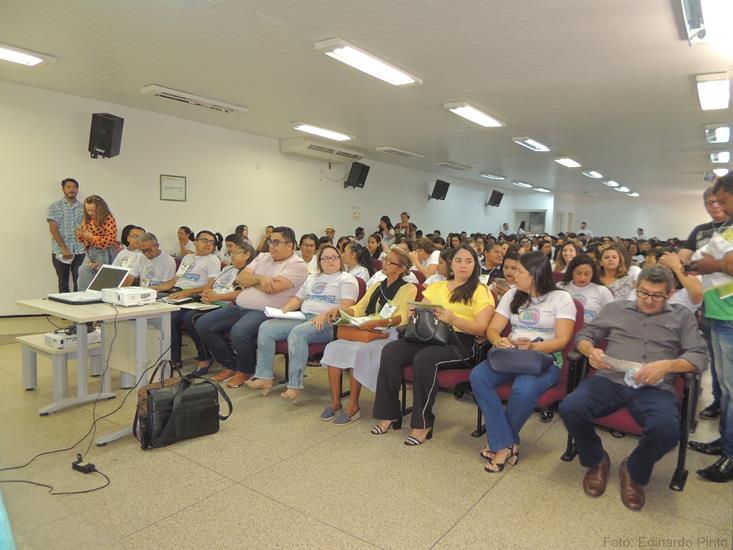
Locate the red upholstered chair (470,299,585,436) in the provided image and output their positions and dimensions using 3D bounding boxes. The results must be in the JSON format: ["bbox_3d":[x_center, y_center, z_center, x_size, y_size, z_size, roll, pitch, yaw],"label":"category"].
[{"bbox_3d":[1.061,0.611,3.250,0.580,0.880,0.640,5,6,36],"label":"red upholstered chair"}]

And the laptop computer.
[{"bbox_3d":[-1.888,0.061,3.490,0.360,0.230,0.370,7,7,35],"label":"laptop computer"}]

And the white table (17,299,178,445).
[{"bbox_3d":[-1.752,0.579,3.324,0.970,0.765,0.610,5,6,36],"label":"white table"}]

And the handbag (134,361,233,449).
[{"bbox_3d":[-1.151,0.822,3.157,0.450,0.360,0.190,-1,7,-33],"label":"handbag"}]

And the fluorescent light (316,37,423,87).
[{"bbox_3d":[0.050,-1.902,4.653,0.240,0.065,1.320,5,7,35],"label":"fluorescent light"}]

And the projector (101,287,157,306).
[{"bbox_3d":[-1.585,0.142,3.416,0.300,0.095,0.230,5,6,34],"label":"projector"}]

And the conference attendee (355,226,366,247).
[{"bbox_3d":[-0.131,-0.224,9.510,0.500,1.280,0.700,1,6,-18],"label":"conference attendee"}]

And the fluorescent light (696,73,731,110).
[{"bbox_3d":[3.522,-1.853,5.143,0.240,0.065,1.320,5,7,35],"label":"fluorescent light"}]

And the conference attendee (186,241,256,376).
[{"bbox_3d":[-1.405,0.283,4.825,0.470,1.090,0.840,7,7,35],"label":"conference attendee"}]

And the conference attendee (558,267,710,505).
[{"bbox_3d":[1.471,0.525,2.813,0.670,1.180,0.790,6,7,39],"label":"conference attendee"}]

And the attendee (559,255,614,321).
[{"bbox_3d":[1.613,0.425,3.893,0.500,1.180,0.780,6,7,38],"label":"attendee"}]

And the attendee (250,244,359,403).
[{"bbox_3d":[-0.495,0.340,4.207,0.530,1.170,0.900,7,7,41],"label":"attendee"}]

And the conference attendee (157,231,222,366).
[{"bbox_3d":[-1.751,0.169,5.100,0.540,1.220,0.860,7,7,35],"label":"conference attendee"}]

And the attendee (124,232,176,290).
[{"bbox_3d":[-2.292,0.172,5.375,0.540,1.200,0.780,5,6,36],"label":"attendee"}]

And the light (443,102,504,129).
[{"bbox_3d":[1.337,-1.905,6.188,0.245,0.065,1.270,5,6,36],"label":"light"}]

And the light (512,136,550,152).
[{"bbox_3d":[2.620,-2.021,8.012,0.245,0.065,1.270,5,6,36],"label":"light"}]

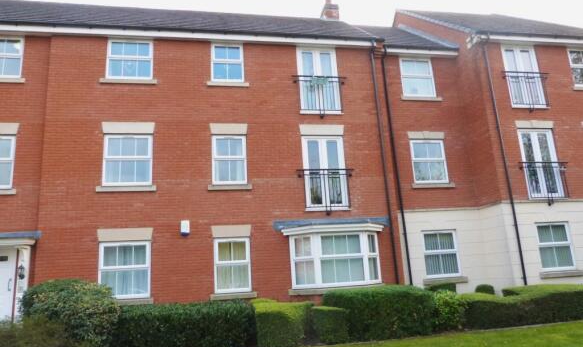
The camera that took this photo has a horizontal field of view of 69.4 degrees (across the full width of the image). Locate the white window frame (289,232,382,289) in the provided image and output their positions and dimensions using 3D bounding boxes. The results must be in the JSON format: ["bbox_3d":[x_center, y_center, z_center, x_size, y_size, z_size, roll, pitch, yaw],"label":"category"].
[{"bbox_3d":[1.175,2.154,10.689,2.420,1.360,0.470,-1,-13,-11],"label":"white window frame"}]

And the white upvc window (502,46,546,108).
[{"bbox_3d":[6.957,-2.897,12.629,1.157,2.008,0.100,-1,-13,-12],"label":"white upvc window"}]

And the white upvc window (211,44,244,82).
[{"bbox_3d":[-1.767,-3.048,11.689,0.882,1.148,0.080,-1,-13,-11],"label":"white upvc window"}]

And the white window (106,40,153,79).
[{"bbox_3d":[-4.269,-3.001,11.184,1.143,1.134,0.100,-1,-13,-11],"label":"white window"}]

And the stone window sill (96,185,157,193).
[{"bbox_3d":[-4.042,0.395,10.394,1.395,0.135,0.150,-1,-13,-11],"label":"stone window sill"}]

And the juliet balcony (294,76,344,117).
[{"bbox_3d":[0.832,-2.146,11.875,1.592,1.230,0.160,-1,-13,-12],"label":"juliet balcony"}]

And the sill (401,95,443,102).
[{"bbox_3d":[3.999,-2.270,12.967,1.365,0.142,0.150,-1,-13,-12],"label":"sill"}]

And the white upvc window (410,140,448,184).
[{"bbox_3d":[4.127,-0.355,12.632,1.090,1.330,0.080,-1,-13,-11],"label":"white upvc window"}]

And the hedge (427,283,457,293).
[{"bbox_3d":[3.846,3.264,10.839,1.000,0.810,0.800,-1,-13,-12],"label":"hedge"}]

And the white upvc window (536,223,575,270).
[{"bbox_3d":[7.171,1.988,11.447,1.058,1.253,0.100,-1,-13,-11],"label":"white upvc window"}]

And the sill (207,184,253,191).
[{"bbox_3d":[-1.580,0.379,10.893,1.114,0.149,0.150,-1,-13,-12],"label":"sill"}]

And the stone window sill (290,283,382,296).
[{"bbox_3d":[1.265,2.885,10.475,2.500,0.150,0.540,-1,-13,-11],"label":"stone window sill"}]

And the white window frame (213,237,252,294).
[{"bbox_3d":[-1.465,2.298,10.500,0.886,1.302,0.080,-1,-13,-11],"label":"white window frame"}]

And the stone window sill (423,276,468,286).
[{"bbox_3d":[4.303,3.014,11.802,1.337,0.135,0.150,-1,-13,-11],"label":"stone window sill"}]

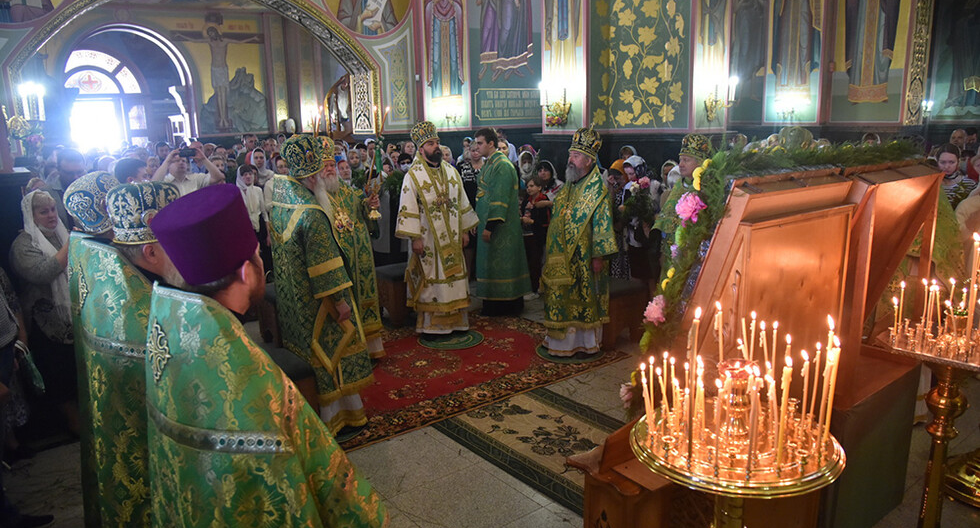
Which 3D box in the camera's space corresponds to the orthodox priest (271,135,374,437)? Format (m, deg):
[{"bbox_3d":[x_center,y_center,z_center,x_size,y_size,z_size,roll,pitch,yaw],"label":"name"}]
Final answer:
[{"bbox_3d":[-1.084,0.149,4.071,0.540,1.861,0.660,-10,14,-35],"label":"orthodox priest"}]

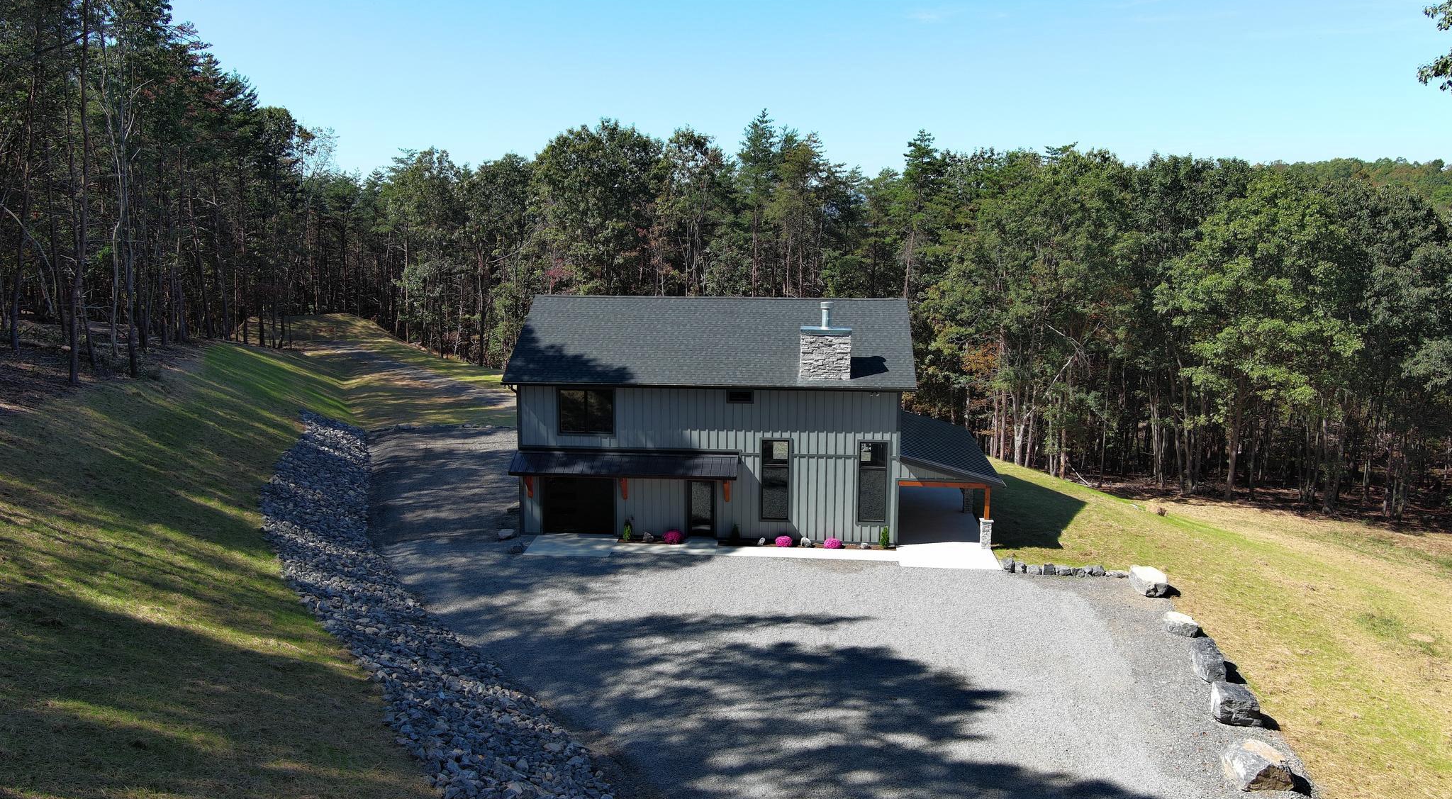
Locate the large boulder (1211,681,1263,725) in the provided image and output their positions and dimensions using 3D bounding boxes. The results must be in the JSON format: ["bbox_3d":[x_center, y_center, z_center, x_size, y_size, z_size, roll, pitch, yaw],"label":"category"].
[{"bbox_3d":[11.540,6.881,26.454,0.873,0.569,1.016,2,9,11],"label":"large boulder"}]

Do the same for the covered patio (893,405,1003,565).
[{"bbox_3d":[7.742,2.785,42.304,3.420,3.250,12.000,1,9,5],"label":"covered patio"}]

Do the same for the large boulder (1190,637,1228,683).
[{"bbox_3d":[11.934,6.503,28.942,0.660,0.569,1.422,2,9,12],"label":"large boulder"}]

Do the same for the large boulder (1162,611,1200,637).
[{"bbox_3d":[12.374,6.121,31.786,0.762,0.406,0.863,2,9,8],"label":"large boulder"}]

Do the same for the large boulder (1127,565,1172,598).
[{"bbox_3d":[12.860,5.505,35.466,0.772,0.508,1.523,1,9,5],"label":"large boulder"}]

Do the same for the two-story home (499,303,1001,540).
[{"bbox_3d":[1.251,0.148,44.186,17.111,8.226,10.683,1,9,4],"label":"two-story home"}]

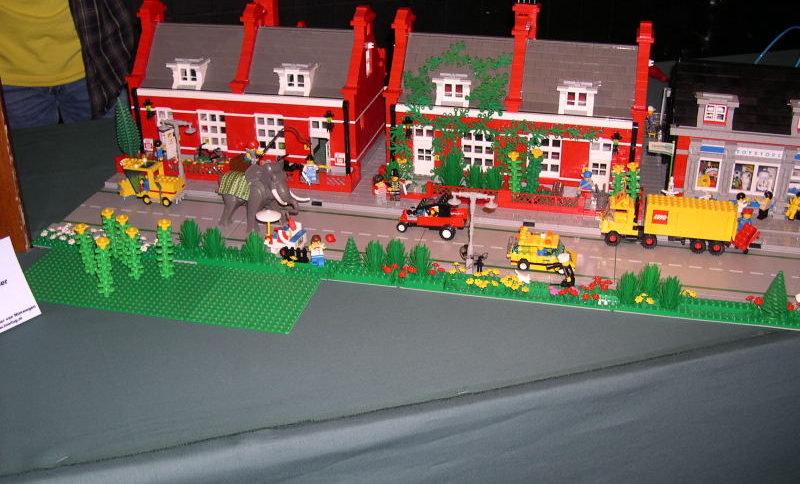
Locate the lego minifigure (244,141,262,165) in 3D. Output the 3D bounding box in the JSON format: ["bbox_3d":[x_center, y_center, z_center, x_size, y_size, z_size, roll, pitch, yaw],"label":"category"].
[{"bbox_3d":[-0.191,-0.117,1.163,0.020,0.034,0.018,-22,34,-35],"label":"lego minifigure"}]

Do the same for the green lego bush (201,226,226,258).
[{"bbox_3d":[-0.241,-0.001,1.127,0.026,0.039,0.026,6,28,13],"label":"green lego bush"}]

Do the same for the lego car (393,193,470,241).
[{"bbox_3d":[0.047,-0.040,1.187,0.097,0.058,0.045,8,29,16],"label":"lego car"}]

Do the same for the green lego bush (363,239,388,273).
[{"bbox_3d":[-0.032,0.018,1.101,0.028,0.040,0.027,0,27,0],"label":"green lego bush"}]

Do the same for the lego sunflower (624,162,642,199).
[{"bbox_3d":[0.320,-0.076,1.207,0.020,0.069,0.020,6,28,13],"label":"lego sunflower"}]

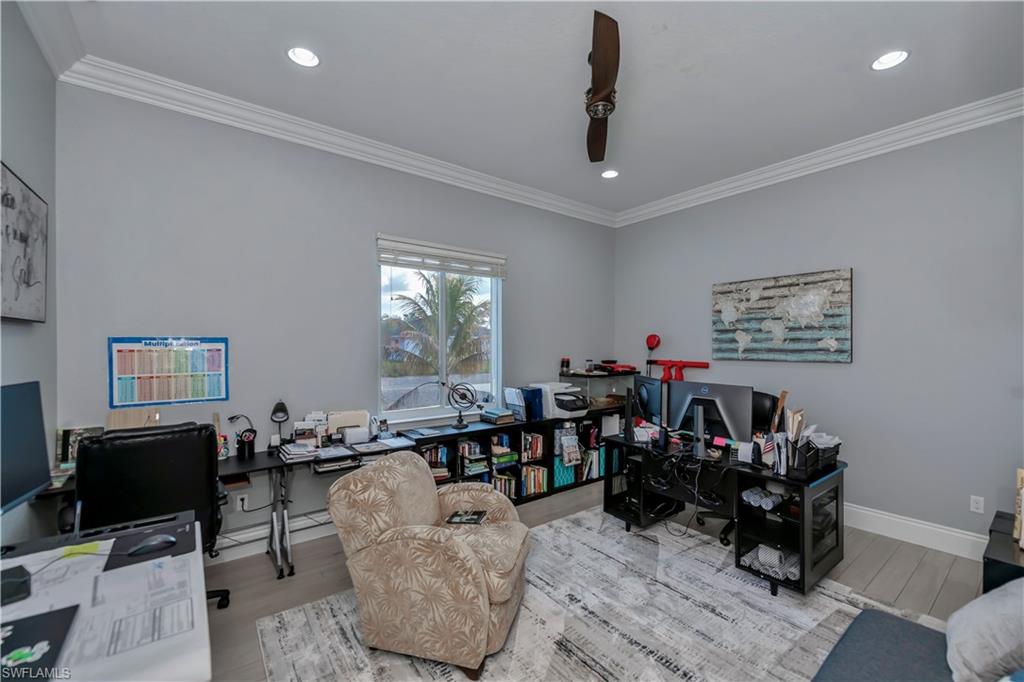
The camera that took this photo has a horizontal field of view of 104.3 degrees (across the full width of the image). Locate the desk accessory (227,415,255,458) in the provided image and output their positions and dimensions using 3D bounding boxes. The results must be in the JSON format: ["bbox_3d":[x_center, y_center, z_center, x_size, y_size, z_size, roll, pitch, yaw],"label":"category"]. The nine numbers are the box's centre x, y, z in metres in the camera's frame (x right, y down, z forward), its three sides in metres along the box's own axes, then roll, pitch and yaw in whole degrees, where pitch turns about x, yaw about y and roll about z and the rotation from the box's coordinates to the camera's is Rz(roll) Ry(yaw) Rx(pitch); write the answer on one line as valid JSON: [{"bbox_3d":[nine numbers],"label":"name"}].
[{"bbox_3d":[-1.835,0.653,2.709,0.180,0.300,0.140,0,0,-36],"label":"desk accessory"}]

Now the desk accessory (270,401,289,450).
[{"bbox_3d":[-1.672,0.624,2.841,0.140,0.370,0.180,0,0,-42],"label":"desk accessory"}]

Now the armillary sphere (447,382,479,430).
[{"bbox_3d":[-0.466,0.570,3.614,0.330,0.430,0.250,0,0,-7],"label":"armillary sphere"}]

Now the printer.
[{"bbox_3d":[0.505,0.639,4.277,0.460,0.300,0.420,0,0,-36],"label":"printer"}]

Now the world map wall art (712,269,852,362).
[{"bbox_3d":[2.486,-0.196,3.790,0.035,0.785,1.155,0,0,-36],"label":"world map wall art"}]

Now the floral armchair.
[{"bbox_3d":[-0.428,1.105,2.263,0.950,0.880,0.760,0,0,16],"label":"floral armchair"}]

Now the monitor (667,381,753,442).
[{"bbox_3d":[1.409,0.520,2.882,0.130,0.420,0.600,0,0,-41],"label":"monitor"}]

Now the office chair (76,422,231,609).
[{"bbox_3d":[-1.820,0.976,2.025,0.640,1.130,0.700,0,0,-36],"label":"office chair"}]

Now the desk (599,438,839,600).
[{"bbox_3d":[1.513,1.189,3.044,0.730,0.730,1.470,0,0,-36],"label":"desk"}]

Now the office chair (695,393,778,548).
[{"bbox_3d":[1.839,0.995,3.234,0.660,1.120,0.620,0,0,-36],"label":"office chair"}]

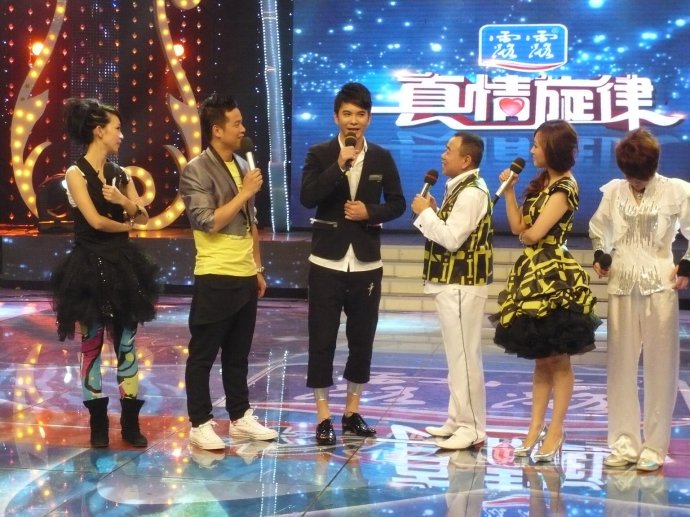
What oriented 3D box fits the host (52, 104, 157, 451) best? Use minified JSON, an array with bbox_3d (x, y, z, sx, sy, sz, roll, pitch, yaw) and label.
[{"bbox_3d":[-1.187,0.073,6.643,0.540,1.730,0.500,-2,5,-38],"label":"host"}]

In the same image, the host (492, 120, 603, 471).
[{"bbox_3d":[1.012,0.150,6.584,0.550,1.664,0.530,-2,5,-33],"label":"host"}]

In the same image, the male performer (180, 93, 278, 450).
[{"bbox_3d":[-0.565,0.060,6.707,0.470,1.769,0.500,5,5,44],"label":"male performer"}]

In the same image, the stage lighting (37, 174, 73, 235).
[{"bbox_3d":[-3.079,-0.604,14.279,0.390,0.620,0.420,1,4,-6],"label":"stage lighting"}]

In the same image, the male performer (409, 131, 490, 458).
[{"bbox_3d":[0.574,0.156,6.824,0.450,1.604,0.480,0,4,-13],"label":"male performer"}]

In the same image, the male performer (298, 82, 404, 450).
[{"bbox_3d":[0.029,0.024,6.882,0.550,1.840,0.400,1,4,-3],"label":"male performer"}]

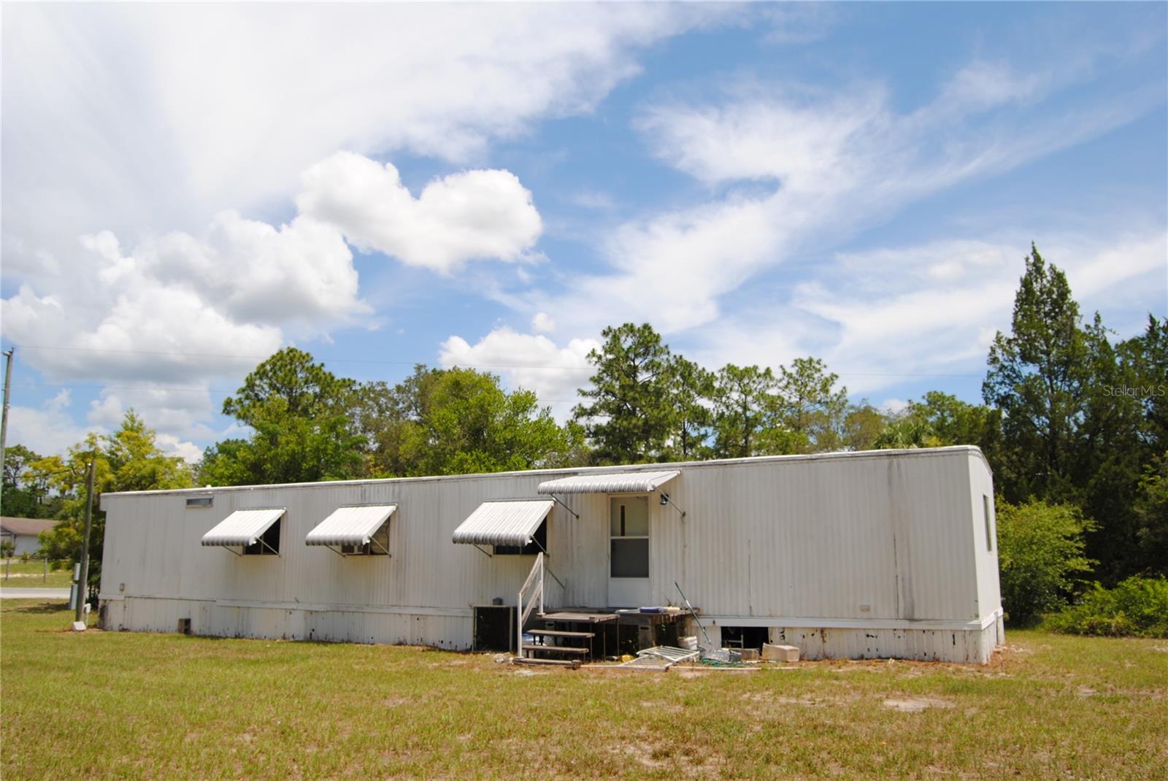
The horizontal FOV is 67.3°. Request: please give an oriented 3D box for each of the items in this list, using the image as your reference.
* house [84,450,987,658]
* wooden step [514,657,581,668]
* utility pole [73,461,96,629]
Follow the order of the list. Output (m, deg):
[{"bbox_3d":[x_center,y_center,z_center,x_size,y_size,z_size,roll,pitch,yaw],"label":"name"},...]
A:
[{"bbox_3d":[-2.286,3.612,19.345,20.551,3.384,4.383,-6,-12,28],"label":"house"},{"bbox_3d":[-0.562,4.130,13.294,1.010,0.110,0.250,-6,-12,28],"label":"wooden step"},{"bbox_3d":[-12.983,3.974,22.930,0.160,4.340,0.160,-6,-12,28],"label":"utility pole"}]

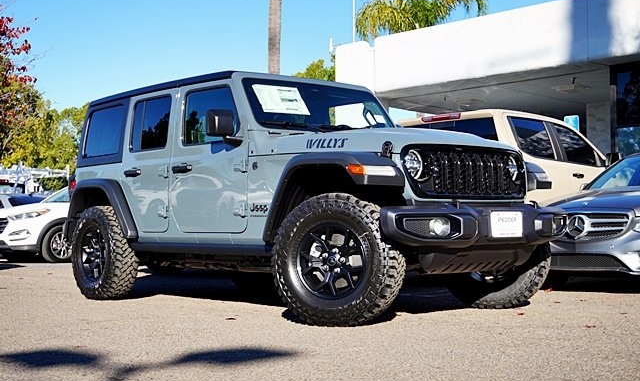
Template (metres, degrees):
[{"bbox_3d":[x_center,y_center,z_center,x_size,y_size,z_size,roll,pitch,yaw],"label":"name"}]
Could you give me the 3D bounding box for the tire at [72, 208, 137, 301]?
[{"bbox_3d":[-1.901,0.552,7.567,0.275,0.824,0.824,2,-3,-42],"label":"tire"}]

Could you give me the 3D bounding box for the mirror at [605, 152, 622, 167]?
[{"bbox_3d":[3.542,-0.374,10.300,0.130,0.200,0.230,2,-4,-45],"label":"mirror"}]

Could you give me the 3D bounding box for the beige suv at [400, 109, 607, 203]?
[{"bbox_3d":[2.009,0.089,10.226,5.500,1.900,1.960,2,-4,-45],"label":"beige suv"}]

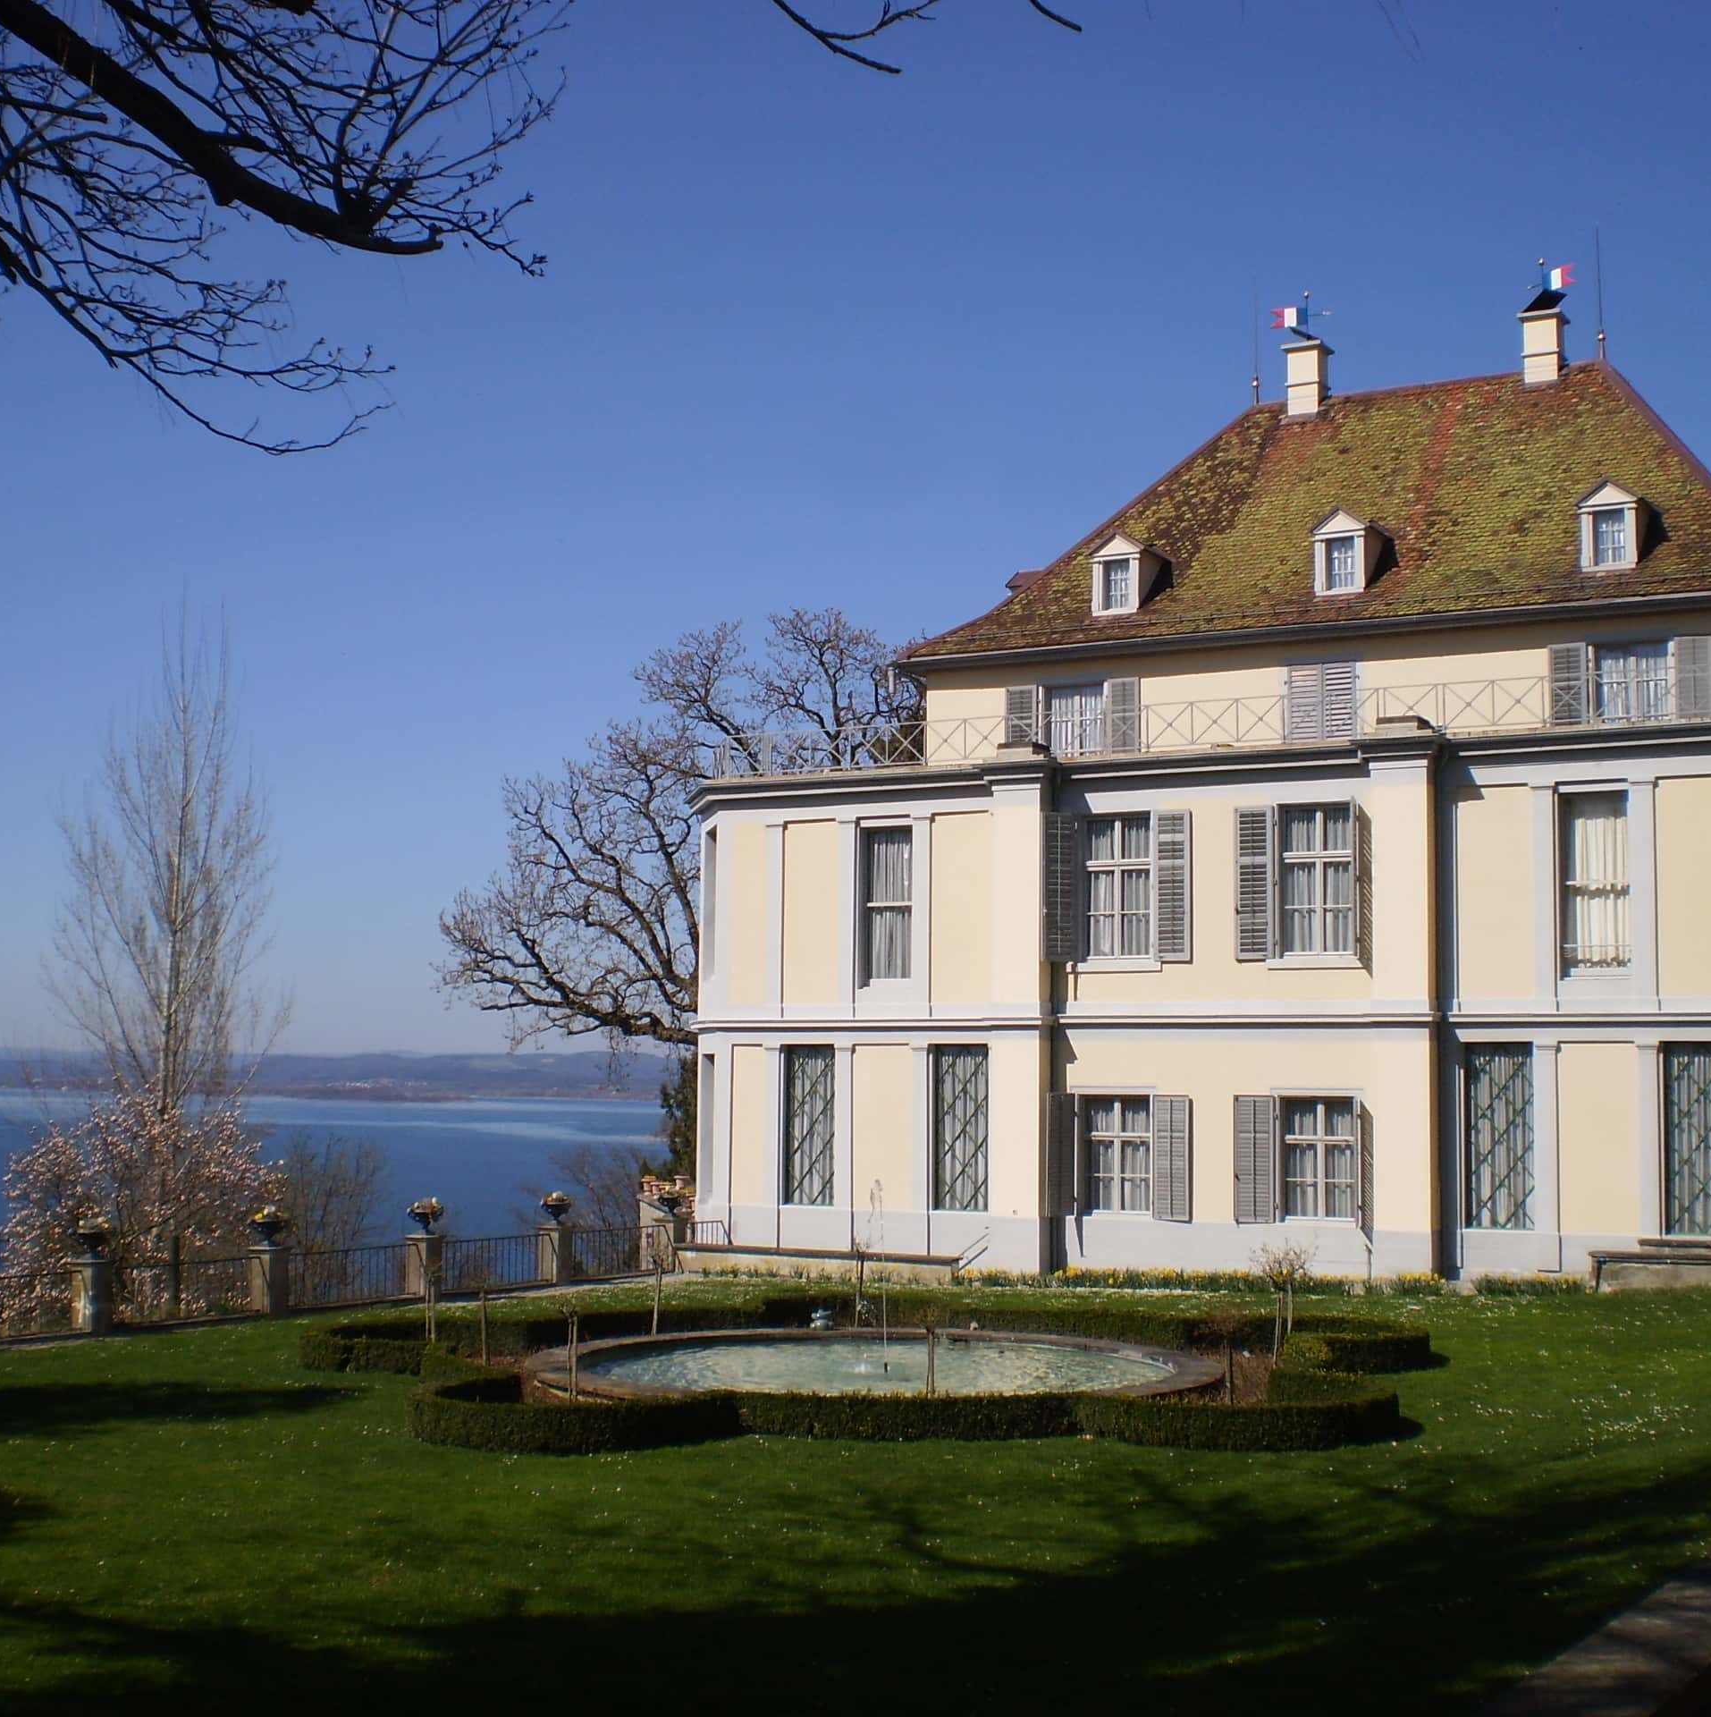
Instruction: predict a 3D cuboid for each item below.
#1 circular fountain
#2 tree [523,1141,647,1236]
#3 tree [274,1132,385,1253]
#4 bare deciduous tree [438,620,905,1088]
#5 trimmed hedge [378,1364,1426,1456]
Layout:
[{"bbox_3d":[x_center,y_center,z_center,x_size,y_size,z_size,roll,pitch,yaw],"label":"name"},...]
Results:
[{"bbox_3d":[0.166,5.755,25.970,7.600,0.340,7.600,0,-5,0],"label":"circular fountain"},{"bbox_3d":[-5.873,8.381,53.000,3.300,4.400,3.200,0,-5,0],"label":"tree"},{"bbox_3d":[-9.989,7.116,45.000,2.600,4.000,2.500,0,-5,0],"label":"tree"},{"bbox_3d":[-2.890,1.520,57.000,13.800,15.200,13.000,0,-5,0],"label":"bare deciduous tree"},{"bbox_3d":[0.410,5.166,22.300,9.100,0.430,3.100,0,-5,0],"label":"trimmed hedge"}]

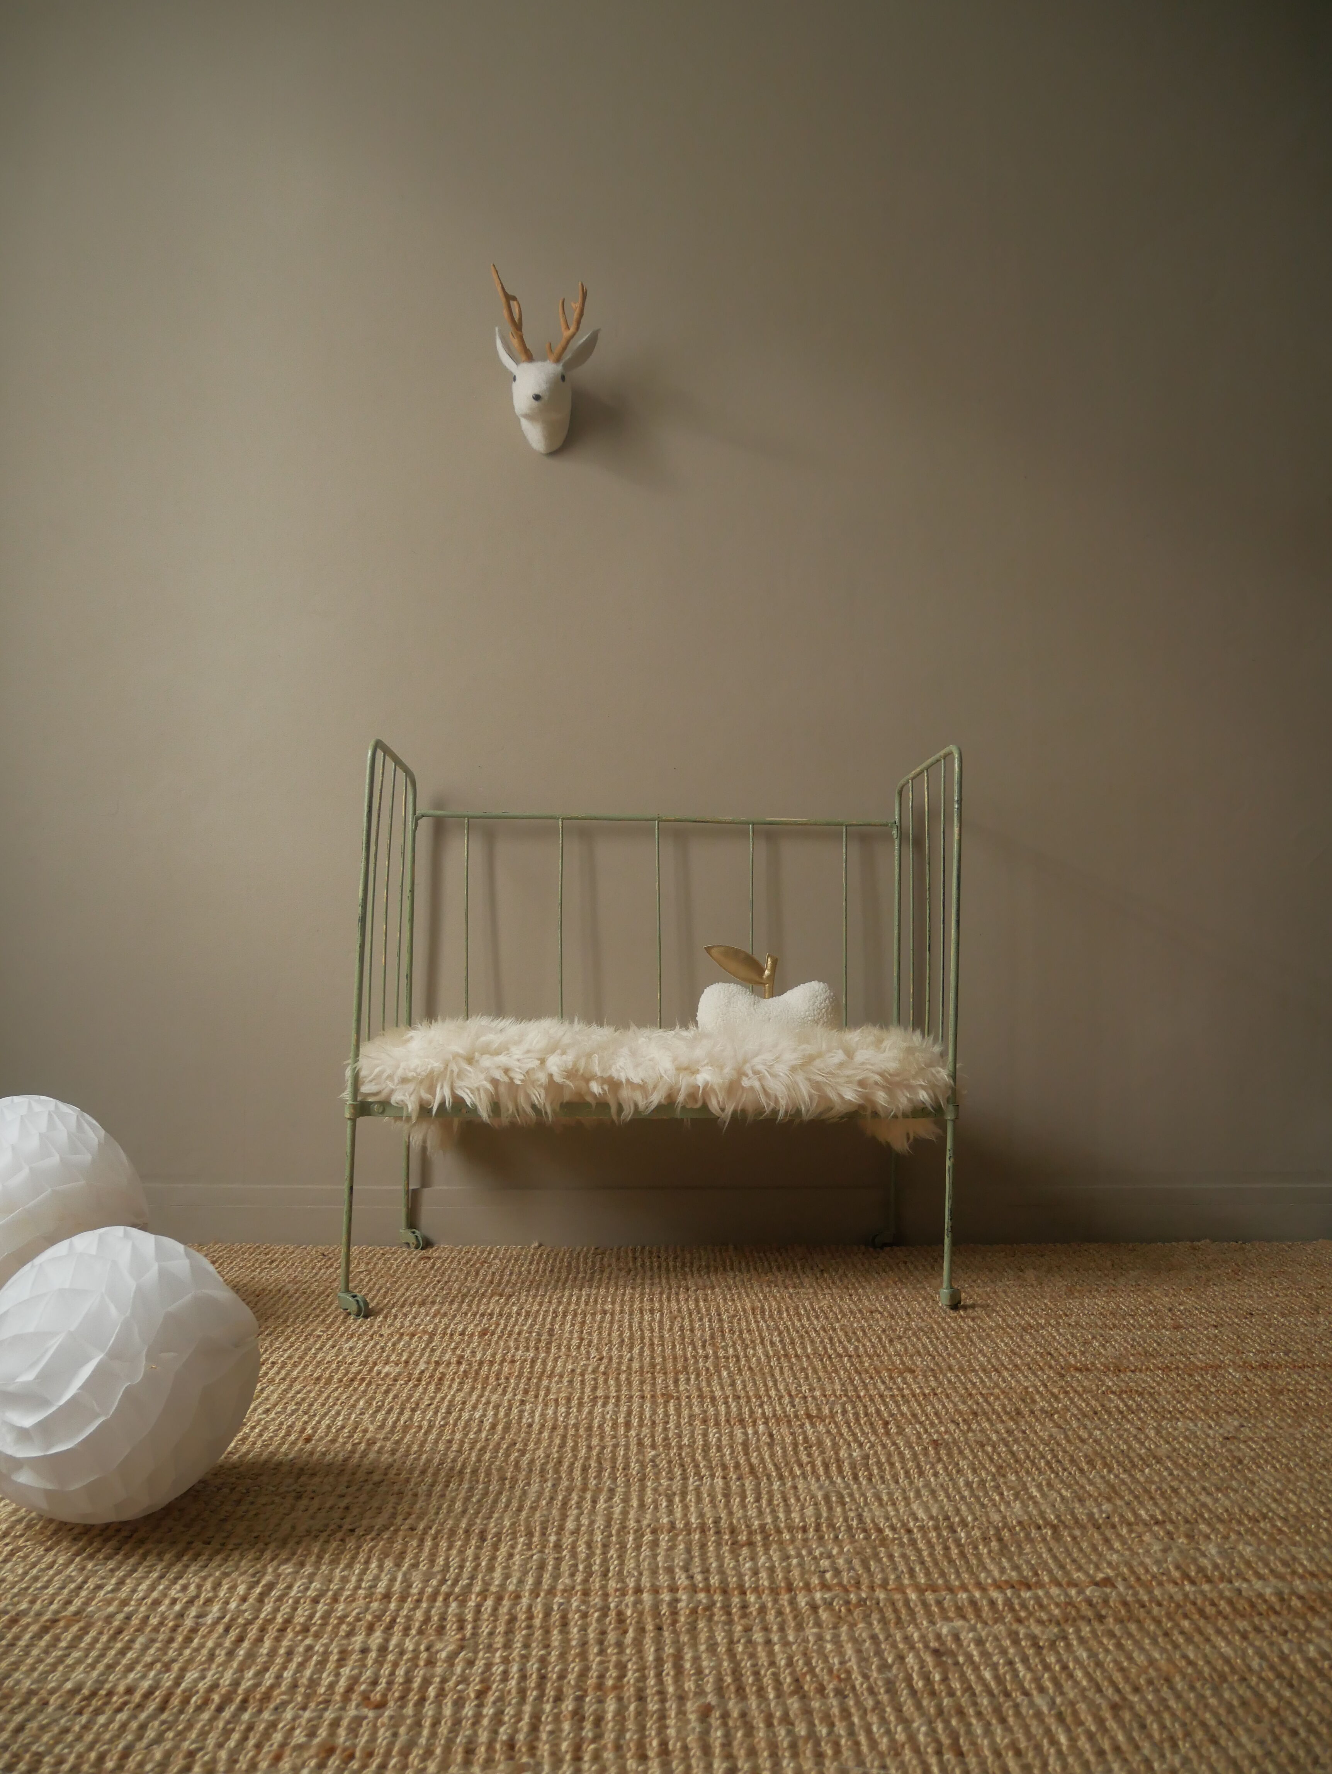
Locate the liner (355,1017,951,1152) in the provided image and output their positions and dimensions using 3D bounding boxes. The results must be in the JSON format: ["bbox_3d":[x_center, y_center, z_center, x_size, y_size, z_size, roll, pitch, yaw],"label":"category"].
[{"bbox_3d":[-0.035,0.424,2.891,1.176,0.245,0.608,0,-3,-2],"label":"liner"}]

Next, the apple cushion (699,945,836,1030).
[{"bbox_3d":[0.232,0.269,2.996,0.319,0.274,0.167,0,-3,-2],"label":"apple cushion"}]

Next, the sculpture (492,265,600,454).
[{"bbox_3d":[-0.295,-1.312,3.266,0.260,0.441,0.216,0,-3,-2],"label":"sculpture"}]

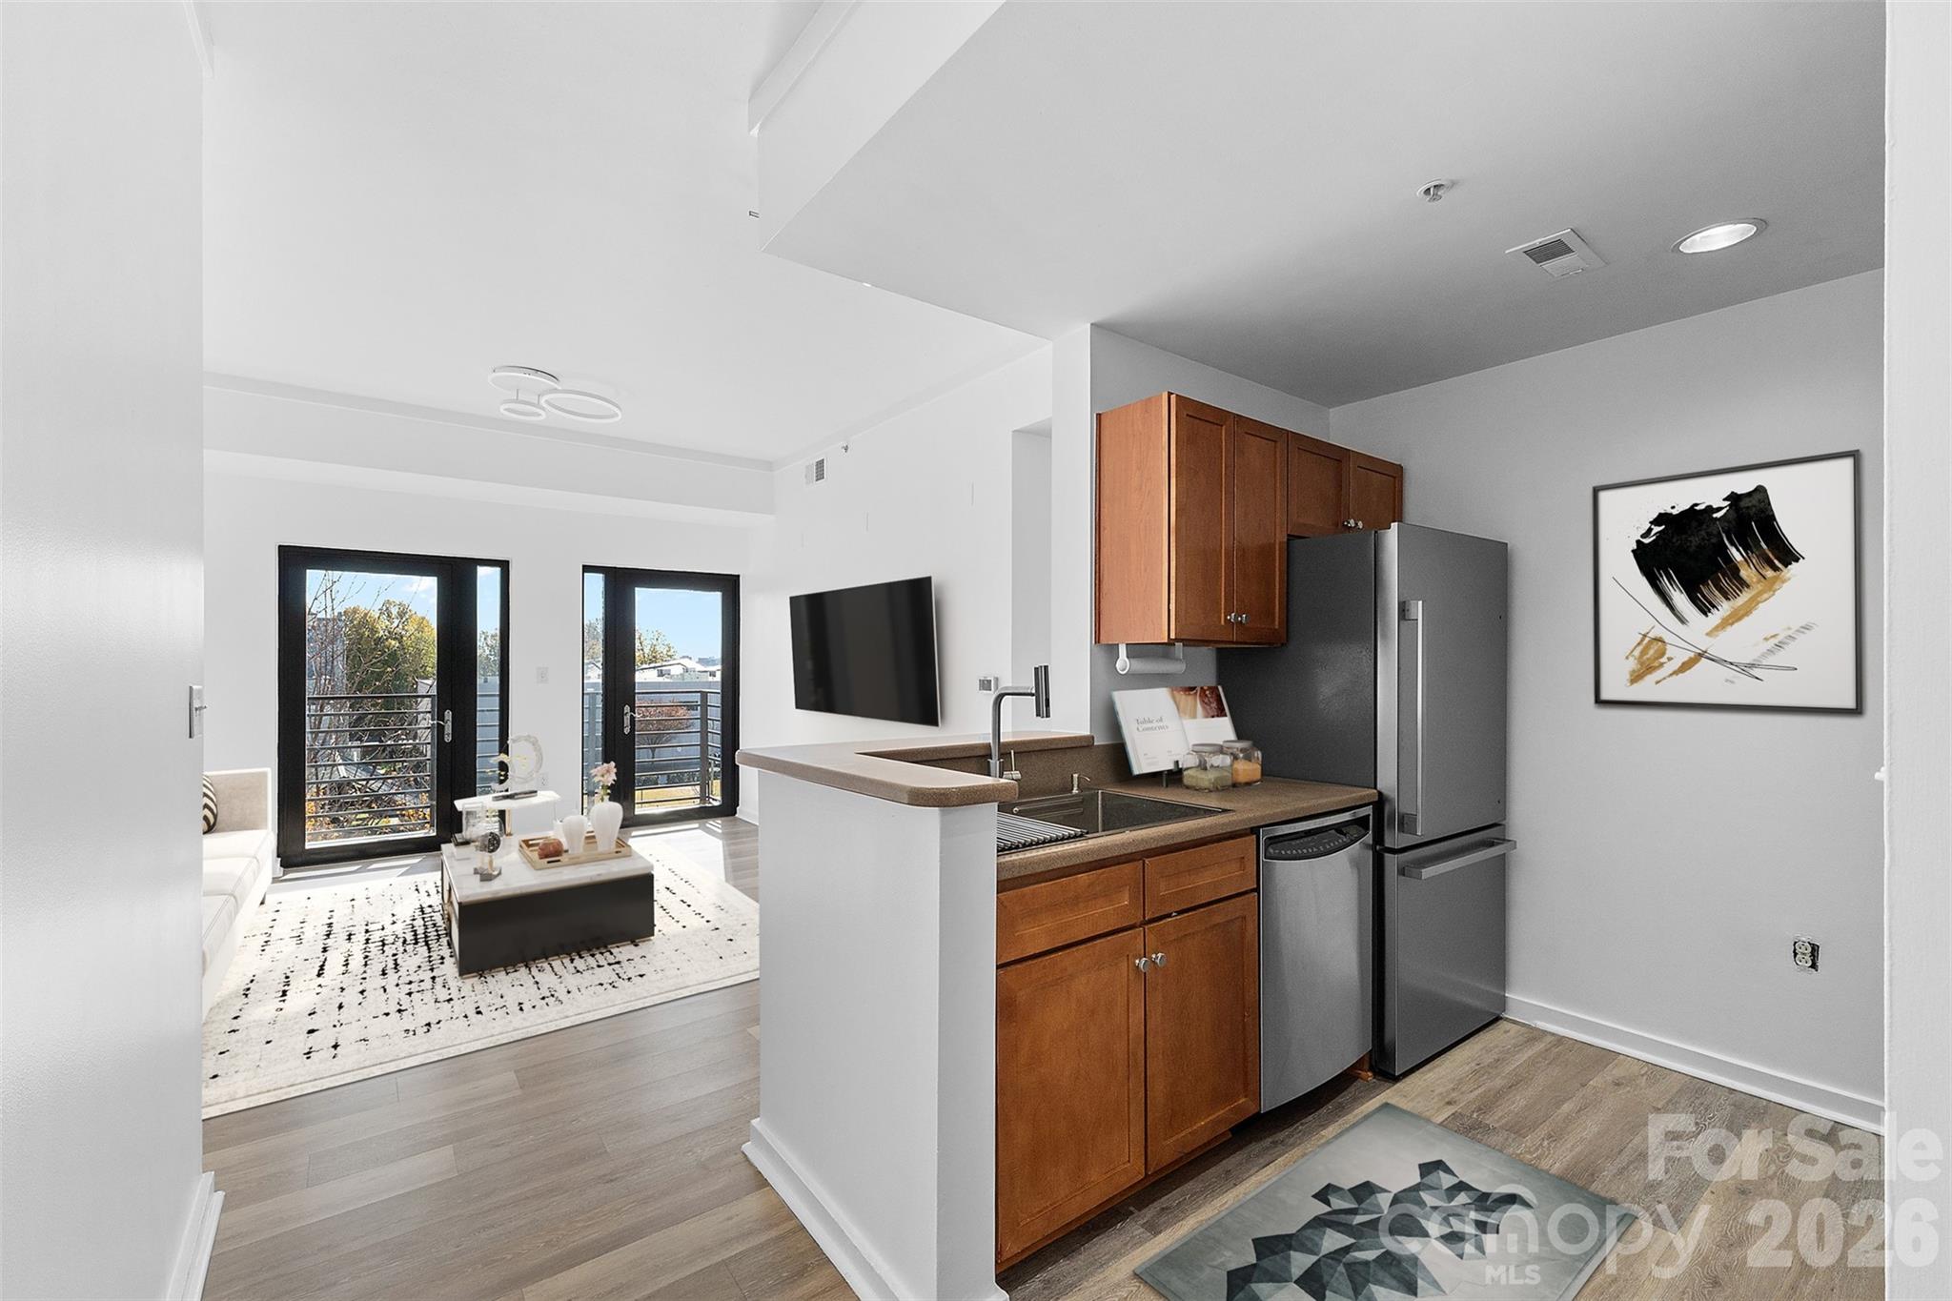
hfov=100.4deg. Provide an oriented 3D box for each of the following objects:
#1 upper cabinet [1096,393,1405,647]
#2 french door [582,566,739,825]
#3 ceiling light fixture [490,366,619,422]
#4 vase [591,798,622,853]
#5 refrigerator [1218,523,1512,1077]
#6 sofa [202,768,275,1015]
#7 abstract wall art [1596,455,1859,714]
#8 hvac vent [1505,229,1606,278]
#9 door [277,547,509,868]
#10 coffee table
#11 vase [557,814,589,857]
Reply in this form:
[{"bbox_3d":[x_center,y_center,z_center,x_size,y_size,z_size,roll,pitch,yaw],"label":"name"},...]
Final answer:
[{"bbox_3d":[1.098,-0.403,3.057,1.506,0.768,0.319,0,0,-38],"label":"upper cabinet"},{"bbox_3d":[-2.461,0.367,6.429,1.200,1.993,0.090,0,0,-38],"label":"french door"},{"bbox_3d":[-2.278,-1.373,4.404,0.602,0.131,0.502,0,0,-38],"label":"ceiling light fixture"},{"bbox_3d":[-1.929,0.916,4.241,0.164,0.251,0.164,0,0,-38],"label":"vase"},{"bbox_3d":[1.463,0.480,3.060,0.778,1.762,0.738,0,0,-35],"label":"refrigerator"},{"bbox_3d":[-3.619,0.991,3.345,0.924,0.723,2.309,0,0,-36],"label":"sofa"},{"bbox_3d":[2.374,-0.194,2.611,0.030,0.768,0.637,0,0,-38],"label":"abstract wall art"},{"bbox_3d":[1.613,-1.086,2.247,0.306,0.020,0.136,0,0,-38],"label":"hvac vent"},{"bbox_3d":[-3.795,0.362,5.381,1.240,1.993,0.090,0,0,-38],"label":"door"},{"bbox_3d":[-2.199,1.205,4.125,0.793,0.306,1.265,0,0,-36],"label":"coffee table"},{"bbox_3d":[-2.054,0.941,4.156,0.146,0.201,0.146,0,0,-38],"label":"vase"}]

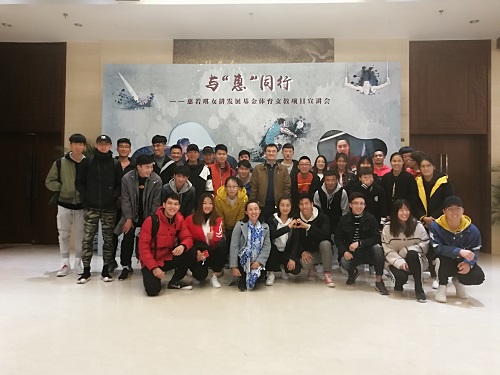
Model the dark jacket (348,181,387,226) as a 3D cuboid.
[{"bbox_3d":[1.431,0.195,4.750,0.470,0.580,0.300,0,-2,10],"label":"dark jacket"}]

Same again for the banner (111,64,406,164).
[{"bbox_3d":[0.025,-0.453,6.600,5.050,3.260,0.100,0,-1,1],"label":"banner"}]

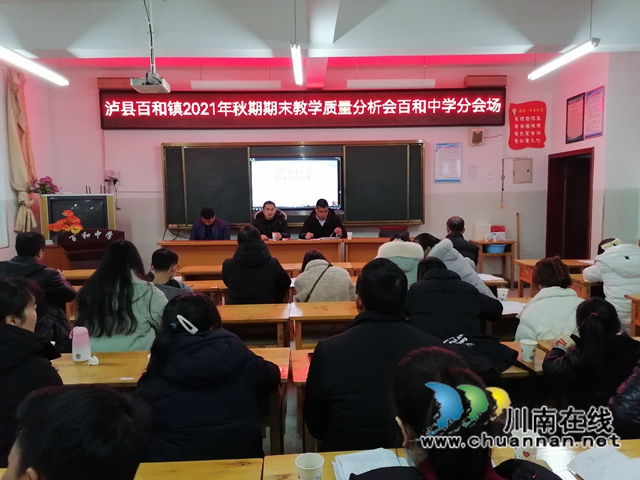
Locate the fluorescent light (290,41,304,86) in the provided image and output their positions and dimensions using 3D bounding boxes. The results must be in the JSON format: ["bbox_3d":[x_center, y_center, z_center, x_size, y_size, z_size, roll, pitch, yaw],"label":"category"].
[{"bbox_3d":[-0.208,-1.651,4.579,0.090,0.090,1.230,-1,4,-1],"label":"fluorescent light"}]

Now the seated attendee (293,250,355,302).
[{"bbox_3d":[0.034,0.612,3.932,0.510,1.080,0.750,-1,5,-1],"label":"seated attendee"}]

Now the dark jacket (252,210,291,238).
[{"bbox_3d":[-0.604,-0.090,6.043,0.500,0.560,0.400,-1,5,-2],"label":"dark jacket"}]

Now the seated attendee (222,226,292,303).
[{"bbox_3d":[-0.502,0.523,3.891,0.550,1.280,0.720,-1,5,-1],"label":"seated attendee"}]

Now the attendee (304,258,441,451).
[{"bbox_3d":[0.175,0.682,1.860,0.500,1.290,0.680,-1,6,-2],"label":"attendee"}]

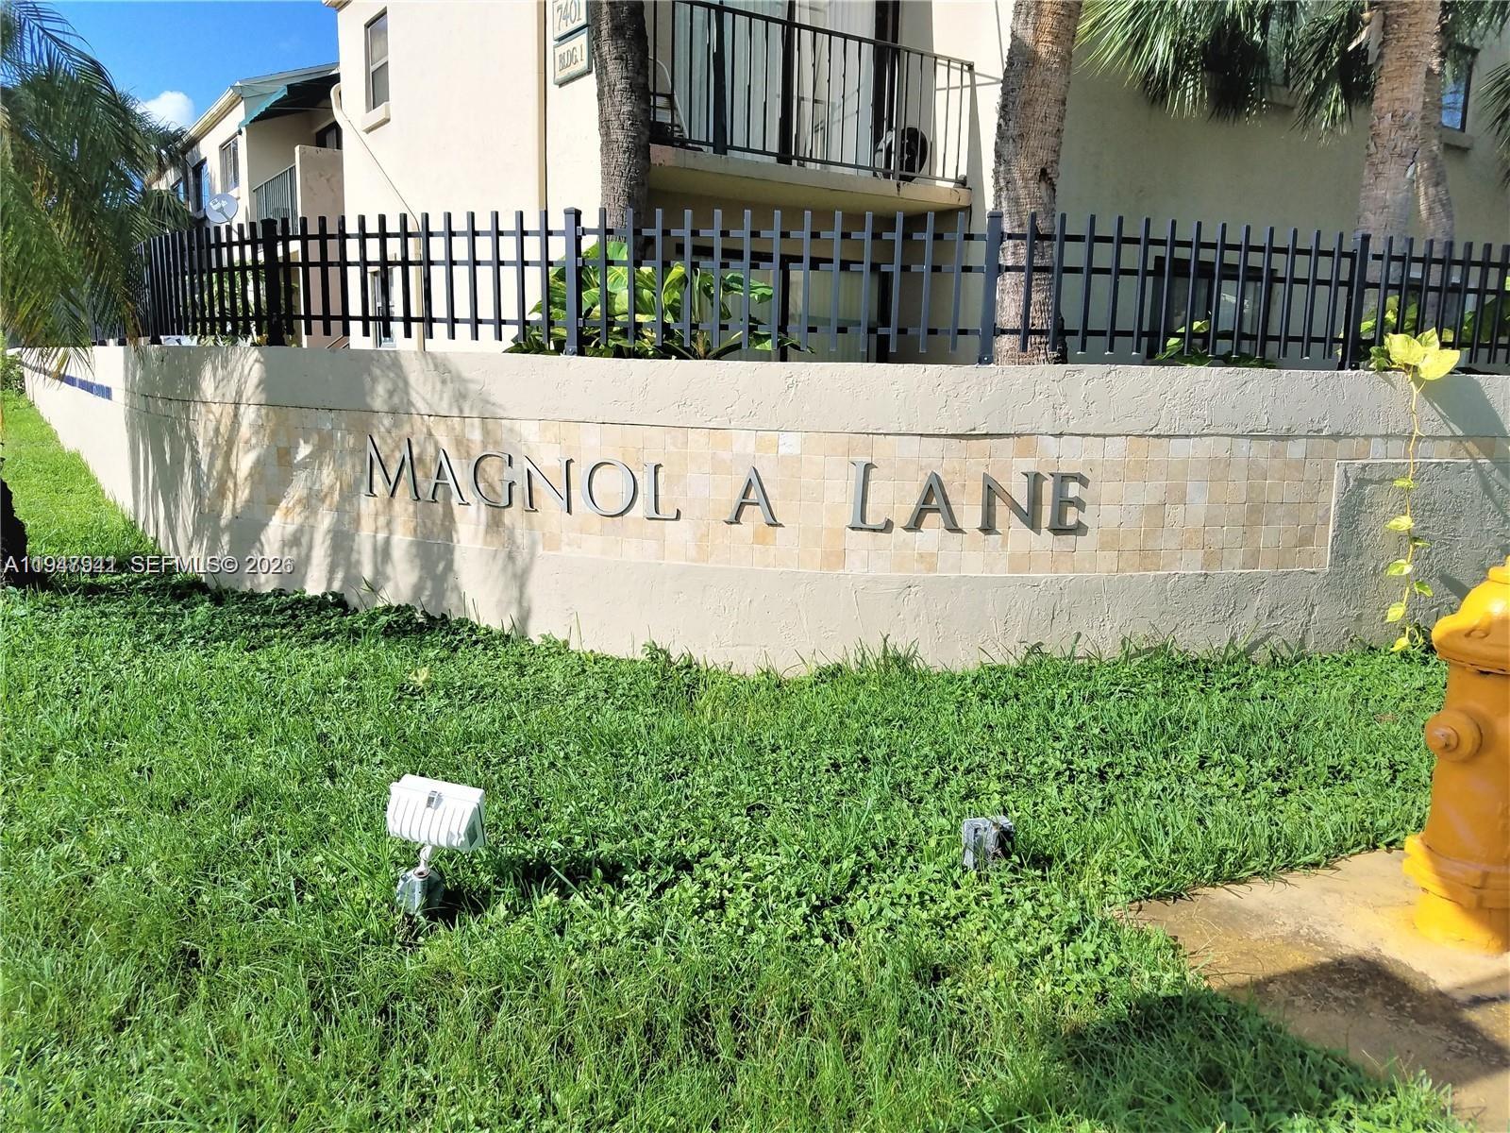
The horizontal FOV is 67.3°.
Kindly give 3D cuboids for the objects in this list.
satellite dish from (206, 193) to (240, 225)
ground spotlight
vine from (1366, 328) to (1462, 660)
[{"bbox_3d":[-9.305,-6.244,19.800,0.550,0.560,0.380,2,-3,2],"label":"satellite dish"},{"bbox_3d":[-0.759,0.667,2.700,0.215,0.310,0.155,5,12,19],"label":"ground spotlight"},{"bbox_3d":[3.096,-0.352,5.330,0.380,1.480,0.200,-3,12,-20],"label":"vine"}]

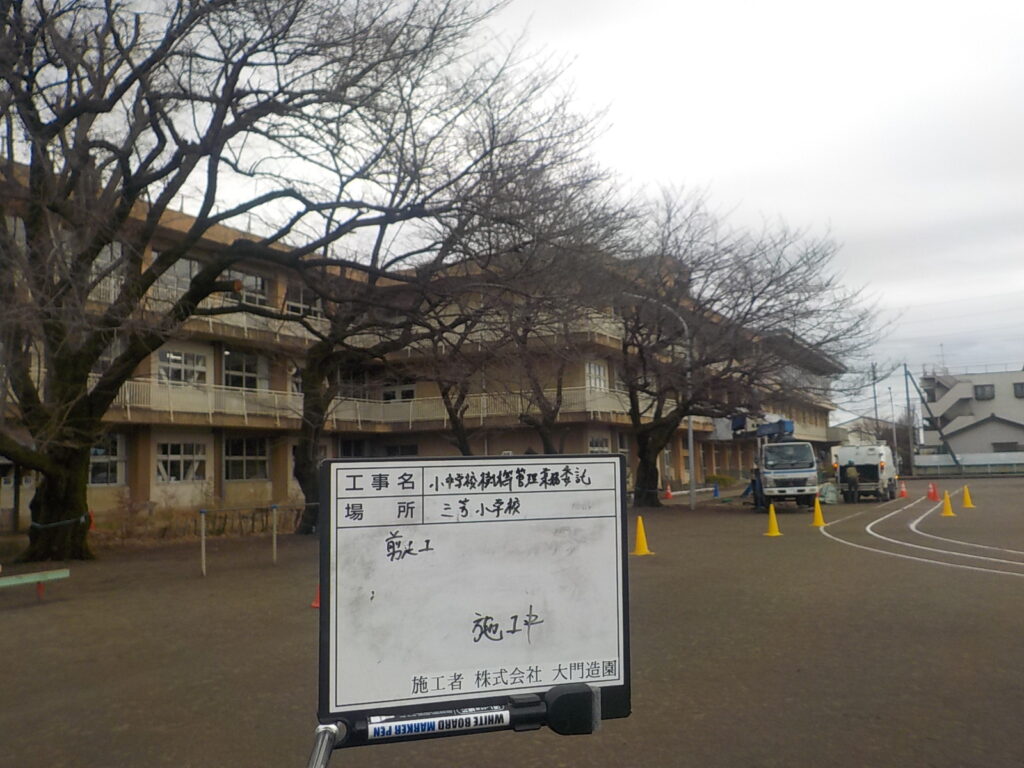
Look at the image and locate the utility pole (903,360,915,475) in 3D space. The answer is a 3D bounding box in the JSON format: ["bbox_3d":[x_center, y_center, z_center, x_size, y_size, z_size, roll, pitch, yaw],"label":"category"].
[{"bbox_3d":[33.077,2.960,74.000,0.300,9.400,0.300,-2,-6,0],"label":"utility pole"}]

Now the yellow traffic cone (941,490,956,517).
[{"bbox_3d":[12.692,3.464,25.859,0.430,0.700,0.430,-2,-6,0],"label":"yellow traffic cone"}]

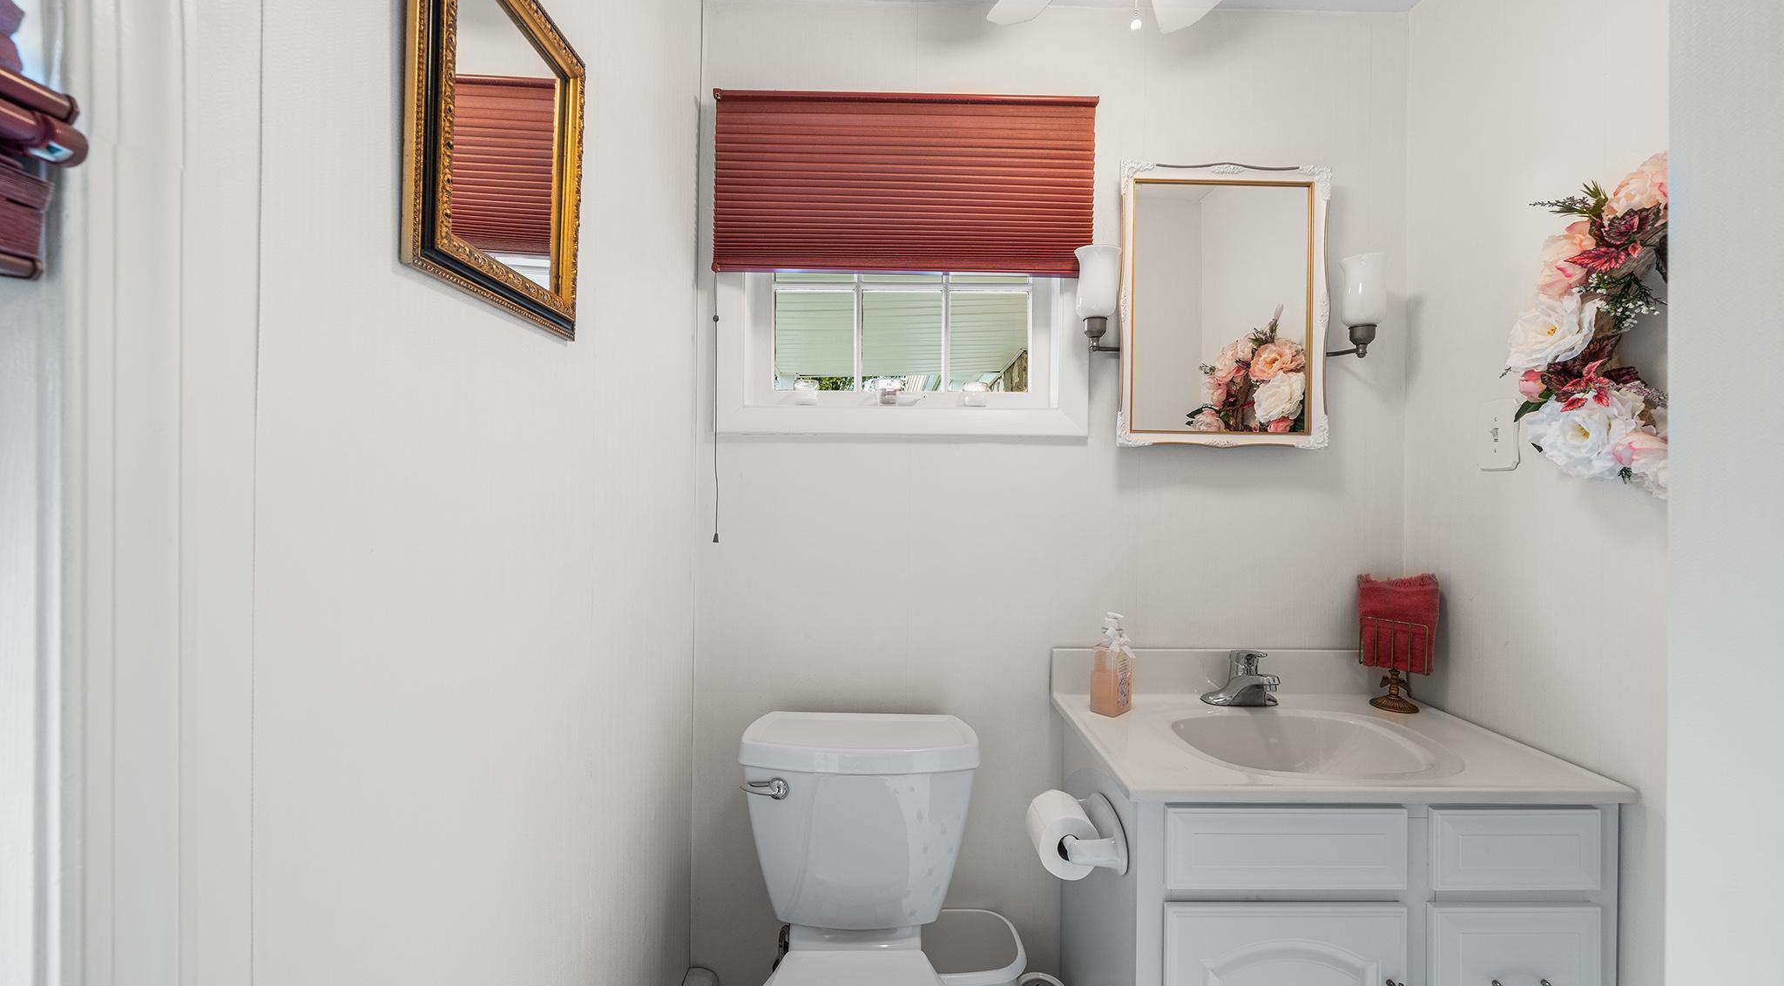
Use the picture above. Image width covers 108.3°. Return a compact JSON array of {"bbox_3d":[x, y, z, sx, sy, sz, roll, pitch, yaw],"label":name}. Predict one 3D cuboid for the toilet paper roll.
[{"bbox_3d":[0.293,0.587,1.111,0.103,0.103,0.102,1,0,-1],"label":"toilet paper roll"}]

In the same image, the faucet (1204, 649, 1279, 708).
[{"bbox_3d":[0.741,0.393,1.348,0.160,0.118,0.160,1,0,-1],"label":"faucet"}]

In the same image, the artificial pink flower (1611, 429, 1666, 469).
[{"bbox_3d":[1.088,-0.062,0.933,0.070,0.064,0.085,1,0,-1],"label":"artificial pink flower"}]

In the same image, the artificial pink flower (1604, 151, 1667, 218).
[{"bbox_3d":[1.084,-0.440,0.923,0.080,0.110,0.110,1,0,-1],"label":"artificial pink flower"}]

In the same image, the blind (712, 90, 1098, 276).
[{"bbox_3d":[0.030,-0.662,1.400,0.828,0.389,0.045,1,0,-1],"label":"blind"}]

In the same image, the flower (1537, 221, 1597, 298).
[{"bbox_3d":[1.095,-0.380,1.048,0.080,0.115,0.105,1,0,24],"label":"flower"}]

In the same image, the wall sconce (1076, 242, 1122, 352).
[{"bbox_3d":[0.443,-0.414,1.382,0.102,0.218,0.125,1,0,-1],"label":"wall sconce"}]

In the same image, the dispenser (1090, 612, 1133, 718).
[{"bbox_3d":[0.453,0.346,1.326,0.064,0.205,0.053,1,0,-44],"label":"dispenser"}]

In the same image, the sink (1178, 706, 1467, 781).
[{"bbox_3d":[0.753,0.517,1.182,0.500,0.140,0.340,1,0,-1],"label":"sink"}]

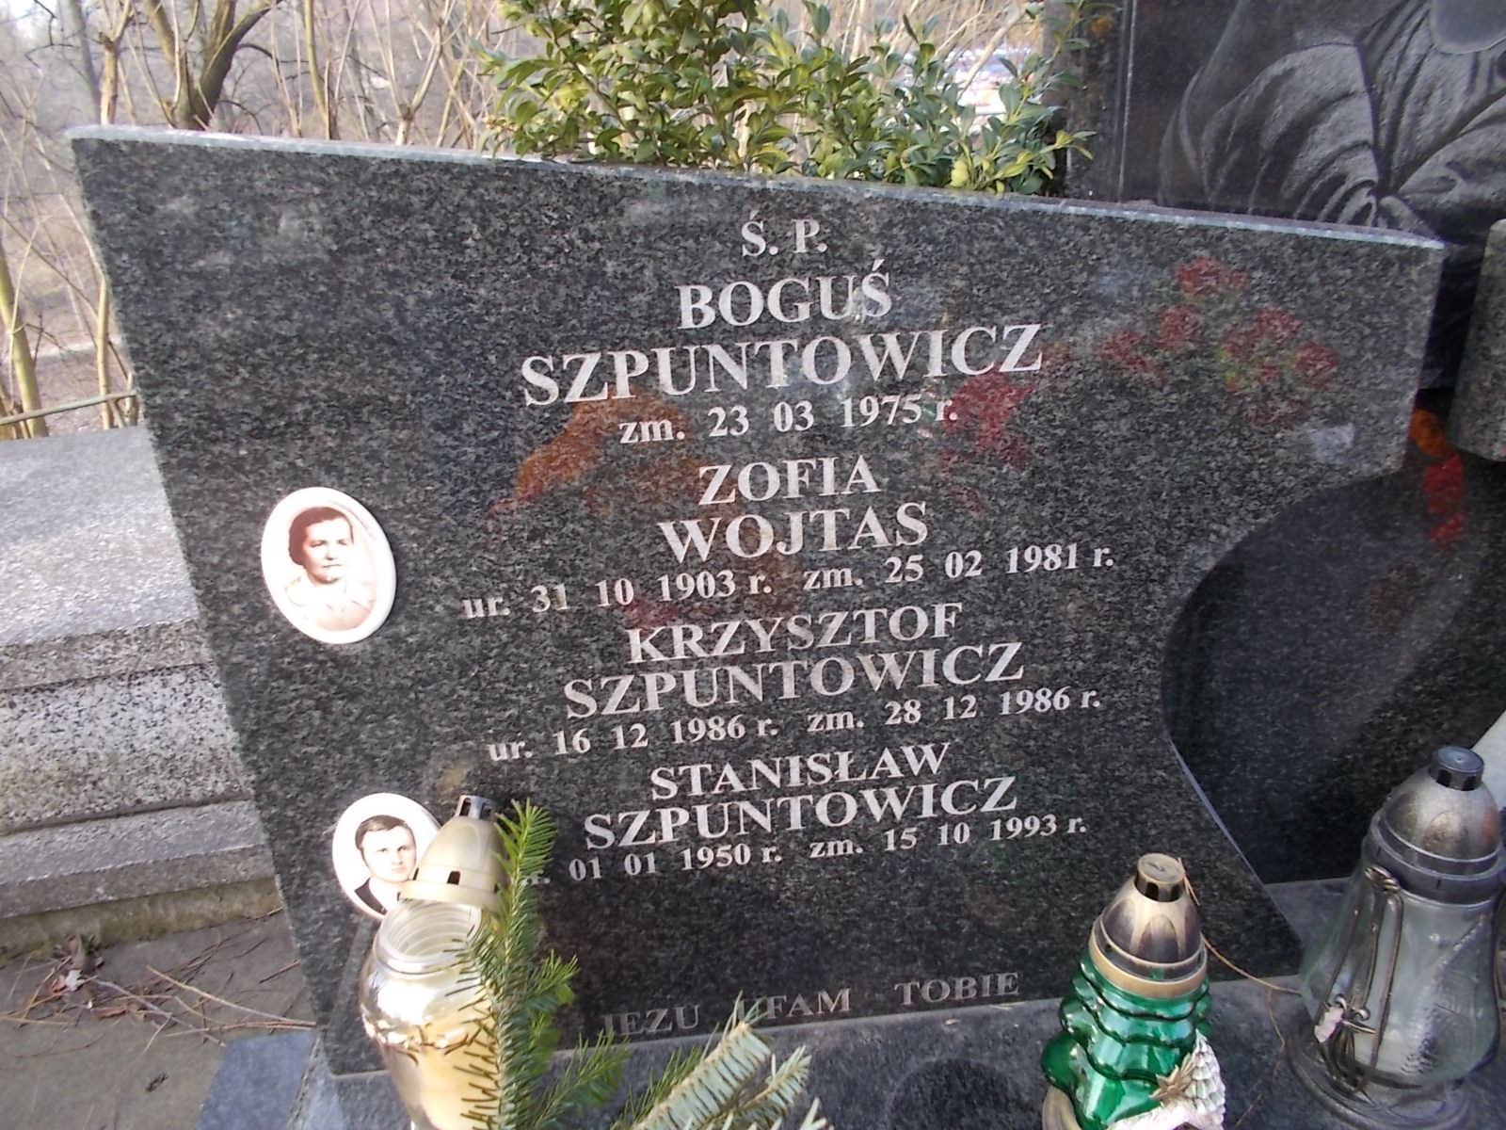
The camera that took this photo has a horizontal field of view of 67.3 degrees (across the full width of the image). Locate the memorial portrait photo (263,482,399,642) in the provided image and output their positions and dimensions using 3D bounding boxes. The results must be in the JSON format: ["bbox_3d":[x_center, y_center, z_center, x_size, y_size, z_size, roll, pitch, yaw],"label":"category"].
[{"bbox_3d":[-0.301,0.003,0.803,0.090,0.120,0.010,-4,24,-3],"label":"memorial portrait photo"}]

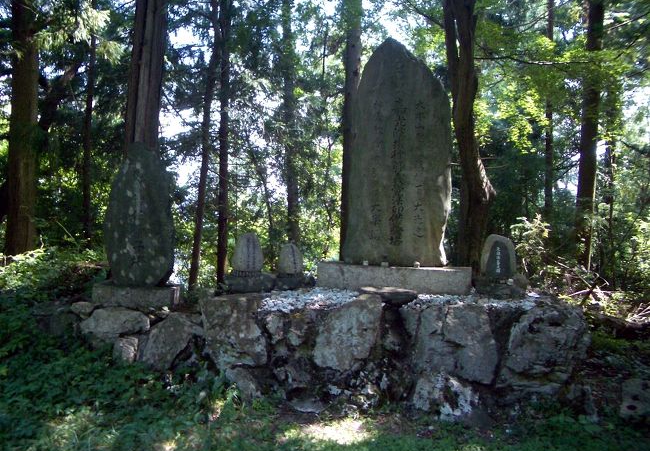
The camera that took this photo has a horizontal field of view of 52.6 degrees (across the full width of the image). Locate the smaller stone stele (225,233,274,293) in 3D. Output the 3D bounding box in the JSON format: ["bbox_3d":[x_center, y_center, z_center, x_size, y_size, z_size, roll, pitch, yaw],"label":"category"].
[{"bbox_3d":[-0.753,0.364,6.600,0.455,0.579,0.320,1,0,4],"label":"smaller stone stele"}]

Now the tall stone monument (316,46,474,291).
[{"bbox_3d":[0.722,-0.599,6.850,1.466,2.550,0.550,1,0,8],"label":"tall stone monument"}]

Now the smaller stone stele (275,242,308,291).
[{"bbox_3d":[-0.341,0.416,6.750,0.322,0.473,0.270,1,0,4],"label":"smaller stone stele"}]

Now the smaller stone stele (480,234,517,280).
[{"bbox_3d":[1.714,0.313,6.500,0.327,0.443,0.170,1,0,3],"label":"smaller stone stele"}]

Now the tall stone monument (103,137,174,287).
[{"bbox_3d":[-2.039,-0.131,7.250,0.703,1.576,0.320,1,0,2],"label":"tall stone monument"}]

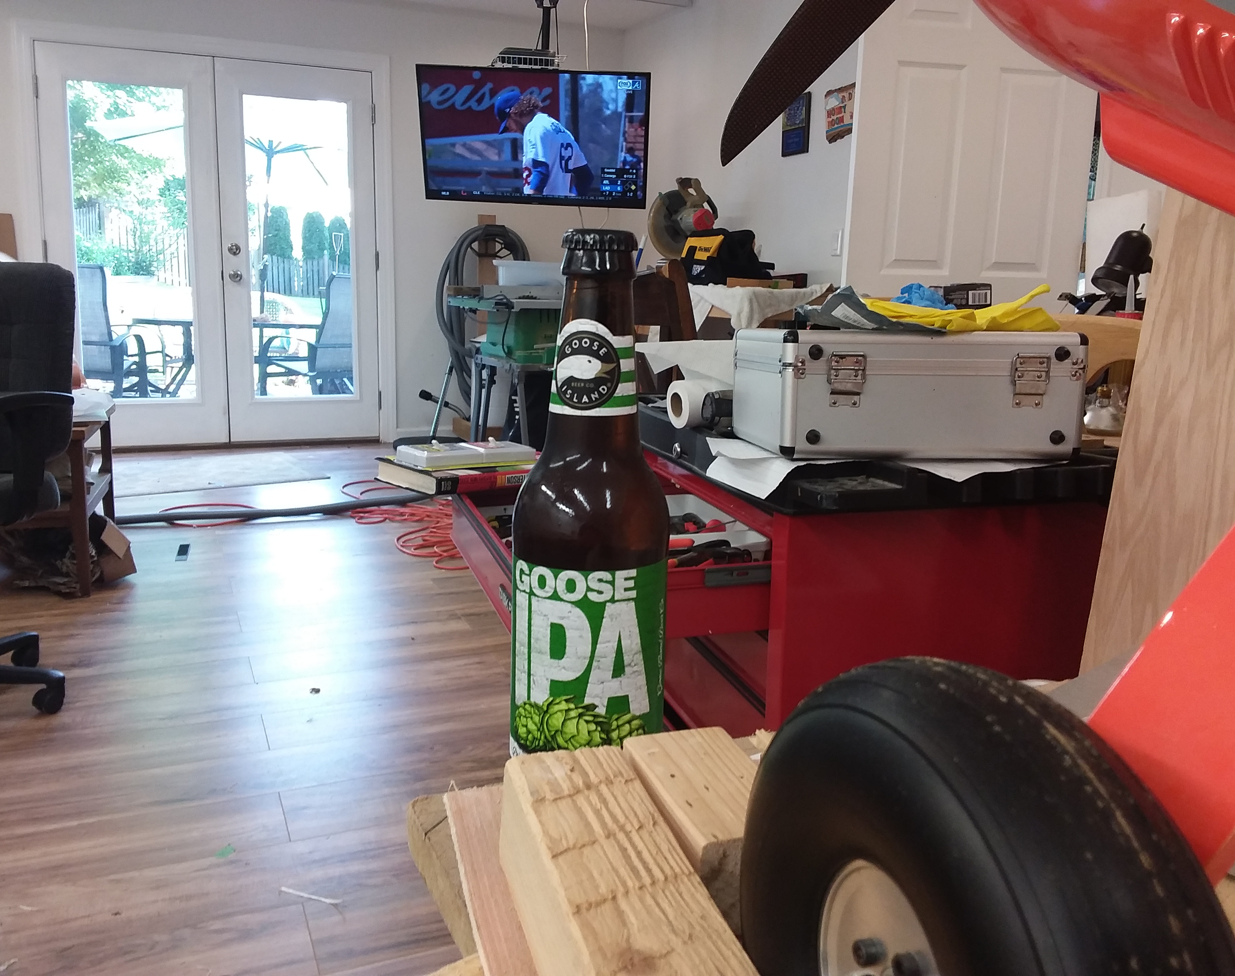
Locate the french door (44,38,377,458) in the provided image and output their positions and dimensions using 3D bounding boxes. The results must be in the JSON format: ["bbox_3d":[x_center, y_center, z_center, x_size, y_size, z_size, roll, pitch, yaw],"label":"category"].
[{"bbox_3d":[-2.114,-1.237,5.435,1.627,2.008,0.060,-4,13,-24],"label":"french door"}]

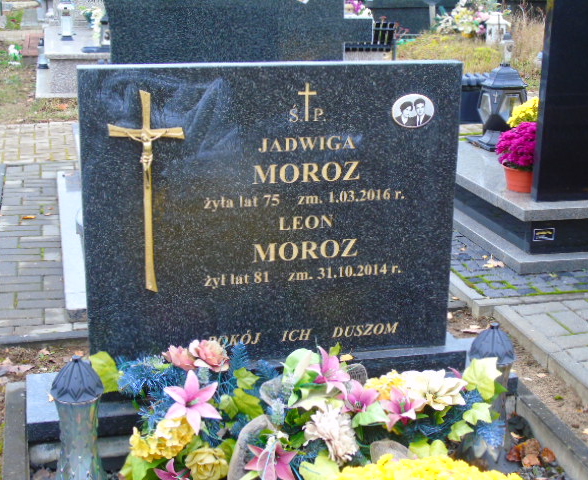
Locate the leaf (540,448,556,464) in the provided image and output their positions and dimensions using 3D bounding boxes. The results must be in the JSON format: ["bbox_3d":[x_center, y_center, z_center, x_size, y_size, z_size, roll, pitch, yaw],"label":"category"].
[{"bbox_3d":[0.700,0.595,2.745,0.042,0.032,0.035,-3,17,-13],"label":"leaf"}]

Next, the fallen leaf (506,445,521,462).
[{"bbox_3d":[0.604,0.589,2.746,0.040,0.035,0.040,-3,17,-13],"label":"fallen leaf"}]

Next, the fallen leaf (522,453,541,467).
[{"bbox_3d":[0.651,0.602,2.738,0.046,0.030,0.038,-3,17,-13],"label":"fallen leaf"}]

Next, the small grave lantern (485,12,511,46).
[{"bbox_3d":[2.159,-2.230,10.553,0.200,0.360,0.200,-5,17,-17],"label":"small grave lantern"}]

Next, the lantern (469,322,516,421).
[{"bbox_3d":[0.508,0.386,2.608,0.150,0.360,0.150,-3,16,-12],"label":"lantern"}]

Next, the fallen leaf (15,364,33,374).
[{"bbox_3d":[-0.825,0.397,3.046,0.055,0.015,0.058,-4,17,-16],"label":"fallen leaf"}]

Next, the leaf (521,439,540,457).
[{"bbox_3d":[0.657,0.576,2.772,0.050,0.038,0.042,-3,17,-13],"label":"leaf"}]

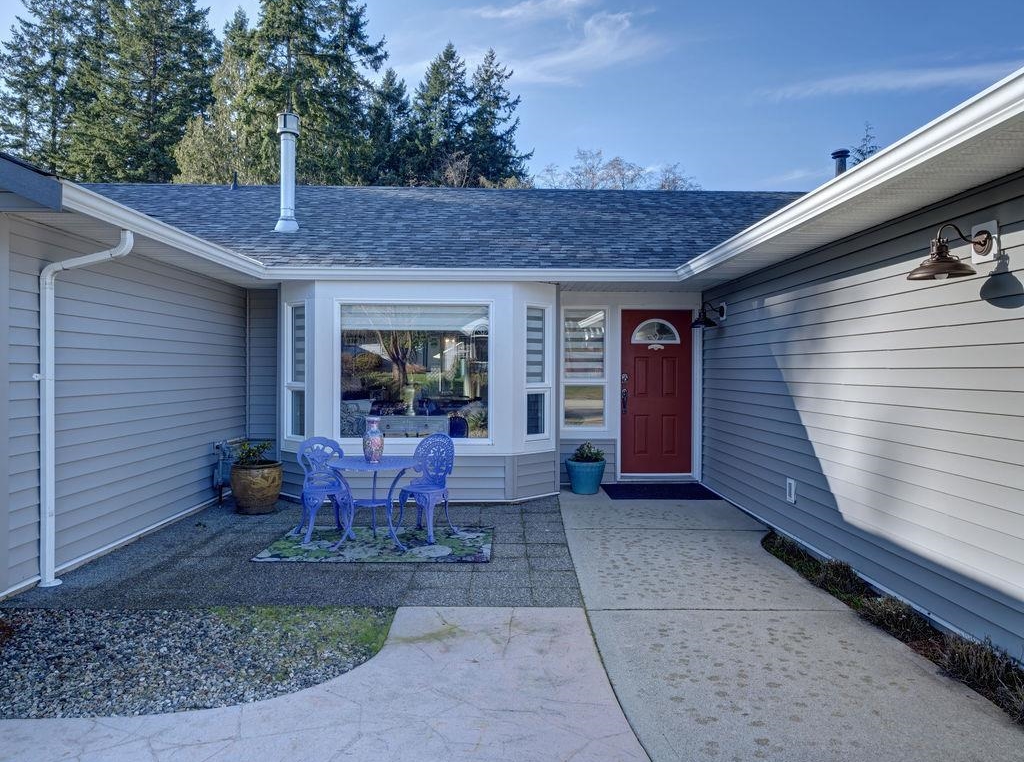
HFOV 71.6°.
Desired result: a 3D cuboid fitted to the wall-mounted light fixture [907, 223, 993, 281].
[{"bbox_3d":[2.258,-0.675,3.674,0.391,0.274,0.310,0,1,-2],"label":"wall-mounted light fixture"}]

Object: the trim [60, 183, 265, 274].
[{"bbox_3d":[-2.689,-1.117,5.840,0.130,0.140,3.430,0,1,-1],"label":"trim"}]

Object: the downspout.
[{"bbox_3d":[-2.827,0.178,4.730,0.599,2.355,0.112,0,1,-2],"label":"downspout"}]

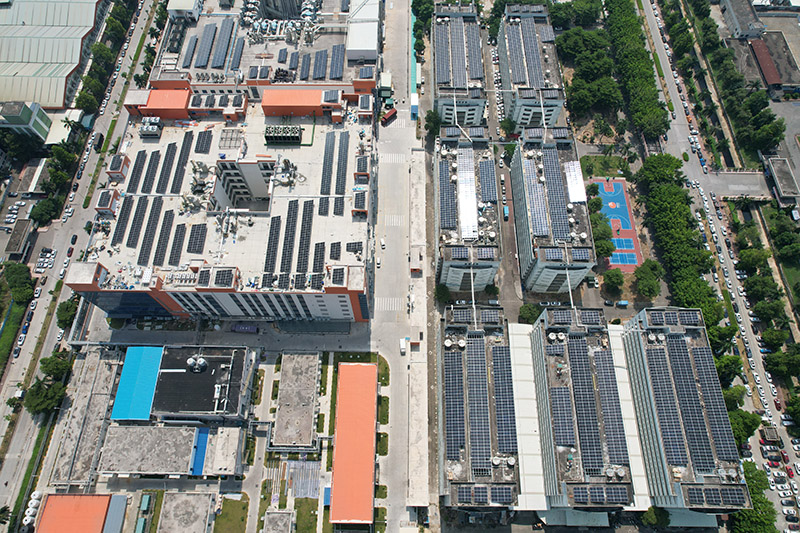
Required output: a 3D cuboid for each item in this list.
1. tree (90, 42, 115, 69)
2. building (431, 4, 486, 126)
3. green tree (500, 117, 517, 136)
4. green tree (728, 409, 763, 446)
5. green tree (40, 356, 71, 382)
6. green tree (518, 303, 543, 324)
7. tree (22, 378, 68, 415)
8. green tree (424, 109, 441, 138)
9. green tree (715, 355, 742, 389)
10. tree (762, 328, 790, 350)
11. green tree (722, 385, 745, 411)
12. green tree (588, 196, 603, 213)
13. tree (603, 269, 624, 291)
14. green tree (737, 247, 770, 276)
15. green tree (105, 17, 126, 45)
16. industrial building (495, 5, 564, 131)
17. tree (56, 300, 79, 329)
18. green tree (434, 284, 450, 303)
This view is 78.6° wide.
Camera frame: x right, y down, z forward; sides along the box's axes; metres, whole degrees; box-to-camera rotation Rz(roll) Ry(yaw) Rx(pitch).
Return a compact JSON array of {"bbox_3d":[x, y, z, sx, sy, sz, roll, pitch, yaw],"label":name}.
[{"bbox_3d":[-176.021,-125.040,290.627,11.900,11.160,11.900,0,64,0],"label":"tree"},{"bbox_3d":[32.229,-113.039,277.382,25.030,25.000,73.330,0,64,0],"label":"building"},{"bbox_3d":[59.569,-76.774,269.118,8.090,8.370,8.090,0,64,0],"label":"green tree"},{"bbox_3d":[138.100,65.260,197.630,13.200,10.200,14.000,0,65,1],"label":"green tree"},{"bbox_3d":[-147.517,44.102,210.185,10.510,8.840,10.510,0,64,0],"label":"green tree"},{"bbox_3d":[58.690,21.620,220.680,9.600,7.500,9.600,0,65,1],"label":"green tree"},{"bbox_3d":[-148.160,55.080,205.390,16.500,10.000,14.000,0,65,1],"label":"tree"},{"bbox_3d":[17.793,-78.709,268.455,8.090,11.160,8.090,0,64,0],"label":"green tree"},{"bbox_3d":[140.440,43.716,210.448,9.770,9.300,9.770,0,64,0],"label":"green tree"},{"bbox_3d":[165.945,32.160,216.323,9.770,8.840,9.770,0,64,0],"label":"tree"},{"bbox_3d":[137.950,54.770,203.400,9.800,8.800,10.200,0,65,1],"label":"green tree"},{"bbox_3d":[97.980,-30.610,245.730,7.000,6.500,7.800,0,65,1],"label":"green tree"},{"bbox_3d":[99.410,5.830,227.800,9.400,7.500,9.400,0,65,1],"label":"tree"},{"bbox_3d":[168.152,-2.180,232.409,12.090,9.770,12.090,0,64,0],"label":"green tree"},{"bbox_3d":[-173.430,-144.600,299.910,12.000,11.500,13.500,0,65,1],"label":"green tree"},{"bbox_3d":[72.949,-113.066,277.442,24.530,25.000,73.350,0,64,0],"label":"industrial building"},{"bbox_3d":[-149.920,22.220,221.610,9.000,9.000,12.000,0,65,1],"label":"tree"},{"bbox_3d":[19.700,12.790,225.270,6.600,7.500,7.200,0,65,1],"label":"green tree"}]

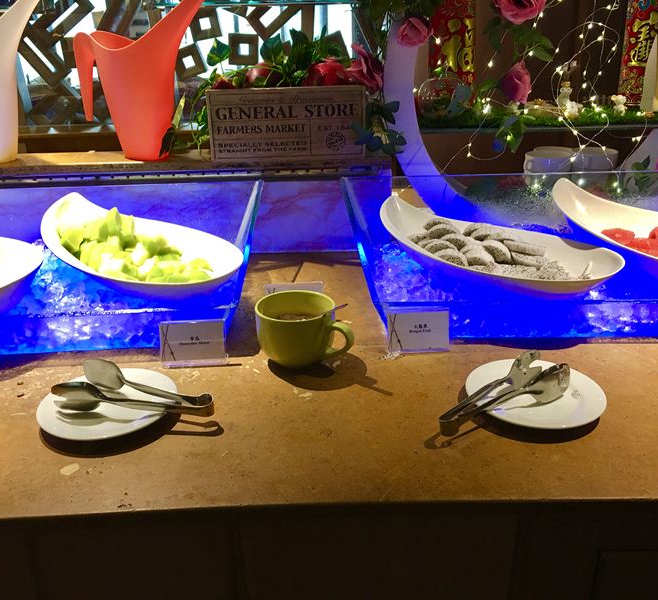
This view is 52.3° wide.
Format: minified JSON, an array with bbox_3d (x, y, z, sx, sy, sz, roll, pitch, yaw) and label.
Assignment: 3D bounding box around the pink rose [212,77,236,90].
[{"bbox_3d":[-0.214,-0.438,1.363,0.052,0.045,0.052,-1,23,0],"label":"pink rose"}]

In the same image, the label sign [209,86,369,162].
[{"bbox_3d":[-0.084,-0.356,1.362,0.312,0.142,0.020,-2,23,-1],"label":"label sign"}]

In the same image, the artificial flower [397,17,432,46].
[{"bbox_3d":[0.163,-0.506,1.263,0.067,0.062,0.066,1,23,6],"label":"artificial flower"}]

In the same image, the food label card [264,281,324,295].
[{"bbox_3d":[-0.055,0.007,1.062,0.090,0.061,0.030,-2,23,-3],"label":"food label card"}]

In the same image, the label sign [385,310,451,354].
[{"bbox_3d":[0.132,0.045,0.981,0.090,0.056,0.036,-1,23,-1],"label":"label sign"}]

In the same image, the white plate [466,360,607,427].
[{"bbox_3d":[0.256,0.122,0.841,0.167,0.020,0.167,-1,23,0],"label":"white plate"}]

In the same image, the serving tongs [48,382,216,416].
[{"bbox_3d":[-0.231,0.112,0.811,0.205,0.042,0.060,5,24,13],"label":"serving tongs"}]

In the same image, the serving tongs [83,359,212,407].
[{"bbox_3d":[-0.238,0.111,0.835,0.200,0.045,0.066,4,24,11],"label":"serving tongs"}]

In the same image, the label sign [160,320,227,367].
[{"bbox_3d":[-0.191,0.062,0.953,0.091,0.056,0.036,-2,23,-3],"label":"label sign"}]

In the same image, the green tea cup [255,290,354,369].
[{"bbox_3d":[-0.033,0.045,0.954,0.139,0.080,0.110,7,24,17],"label":"green tea cup"}]

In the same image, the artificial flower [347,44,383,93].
[{"bbox_3d":[0.079,-0.499,1.450,0.080,0.100,0.075,12,26,28],"label":"artificial flower"}]

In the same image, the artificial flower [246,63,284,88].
[{"bbox_3d":[-0.143,-0.495,1.490,0.080,0.070,0.080,-1,23,0],"label":"artificial flower"}]

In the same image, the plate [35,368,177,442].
[{"bbox_3d":[-0.270,0.132,0.826,0.166,0.021,0.166,-1,23,0],"label":"plate"}]

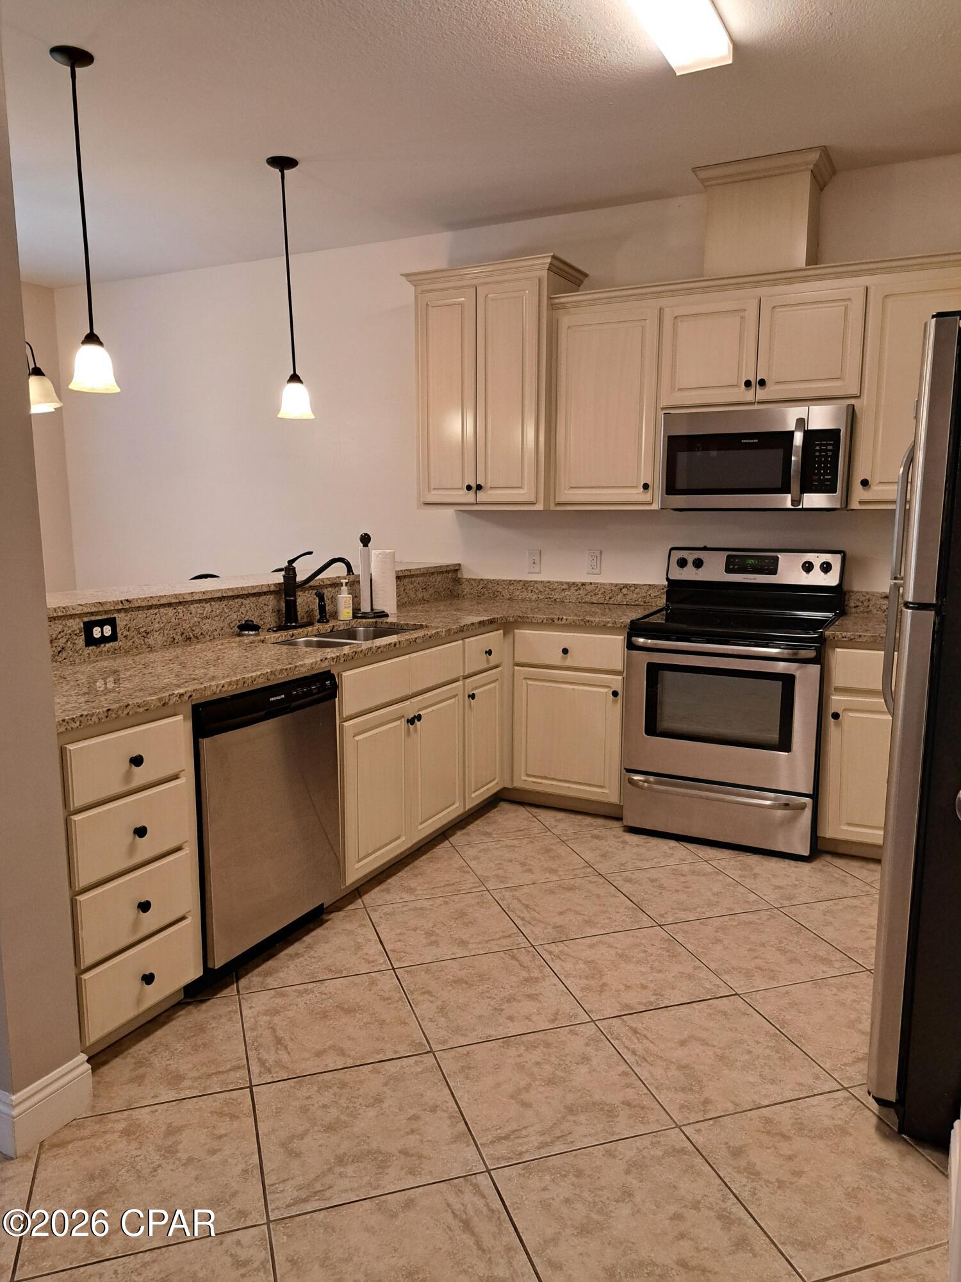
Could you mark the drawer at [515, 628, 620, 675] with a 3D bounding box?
[{"bbox_3d":[0.484,0.013,4.047,0.505,0.150,0.490,4,9,26],"label":"drawer"}]

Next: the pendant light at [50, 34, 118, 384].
[{"bbox_3d":[-1.255,-1.315,2.814,0.167,1.000,0.167,4,9,26],"label":"pendant light"}]

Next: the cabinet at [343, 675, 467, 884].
[{"bbox_3d":[-0.524,0.469,3.410,0.600,0.565,0.855,4,9,26],"label":"cabinet"}]

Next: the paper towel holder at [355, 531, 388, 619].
[{"bbox_3d":[-0.499,-0.286,3.886,0.190,0.360,0.190,0,8,0],"label":"paper towel holder"}]

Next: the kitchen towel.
[{"bbox_3d":[-0.432,-0.270,3.999,0.112,0.282,0.112,0,8,0],"label":"kitchen towel"}]

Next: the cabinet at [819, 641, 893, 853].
[{"bbox_3d":[1.651,0.393,3.639,0.410,0.840,0.610,4,9,27],"label":"cabinet"}]

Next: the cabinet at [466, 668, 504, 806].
[{"bbox_3d":[-0.209,0.406,4.027,0.520,0.575,0.365,4,9,27],"label":"cabinet"}]

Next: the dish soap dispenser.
[{"bbox_3d":[-0.576,-0.173,3.789,0.062,0.165,0.062,0,8,0],"label":"dish soap dispenser"}]

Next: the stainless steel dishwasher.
[{"bbox_3d":[-0.853,0.507,2.797,0.615,0.800,0.608,4,9,27],"label":"stainless steel dishwasher"}]

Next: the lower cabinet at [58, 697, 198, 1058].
[{"bbox_3d":[-1.112,0.577,2.345,0.610,0.832,0.444,4,9,27],"label":"lower cabinet"}]

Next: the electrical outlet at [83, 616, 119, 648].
[{"bbox_3d":[-1.166,-0.026,2.736,0.012,0.076,0.123,4,9,26],"label":"electrical outlet"}]

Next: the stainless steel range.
[{"bbox_3d":[1.092,0.218,3.821,0.760,1.200,0.700,4,9,26],"label":"stainless steel range"}]

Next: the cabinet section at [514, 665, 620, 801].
[{"bbox_3d":[0.513,0.373,4.173,0.515,0.570,0.586,4,10,27],"label":"cabinet section"}]

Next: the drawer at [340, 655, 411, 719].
[{"bbox_3d":[-0.546,0.142,3.212,0.420,0.157,0.430,4,9,27],"label":"drawer"}]

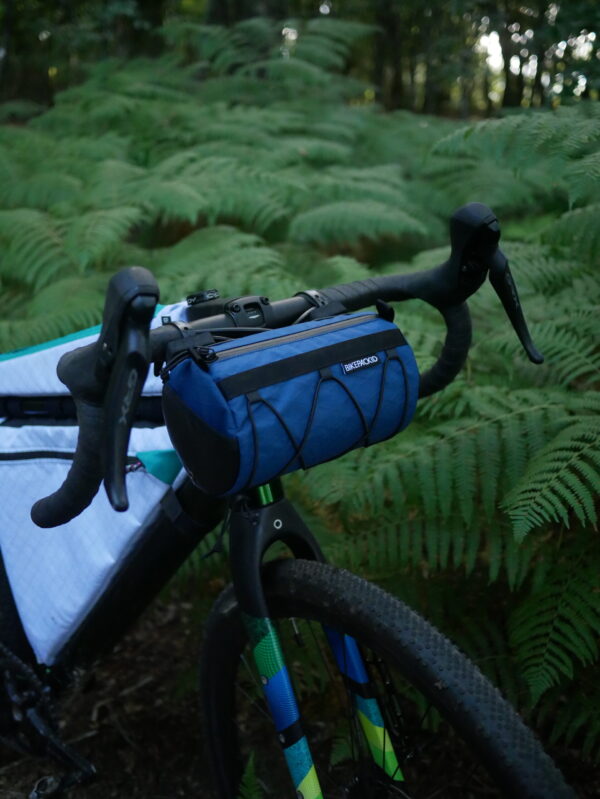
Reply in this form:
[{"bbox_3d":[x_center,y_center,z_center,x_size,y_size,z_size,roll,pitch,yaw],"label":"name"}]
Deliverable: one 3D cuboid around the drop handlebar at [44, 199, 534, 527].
[{"bbox_3d":[-0.012,-0.041,0.902,0.497,0.254,0.227,-17,21,-33],"label":"drop handlebar"}]

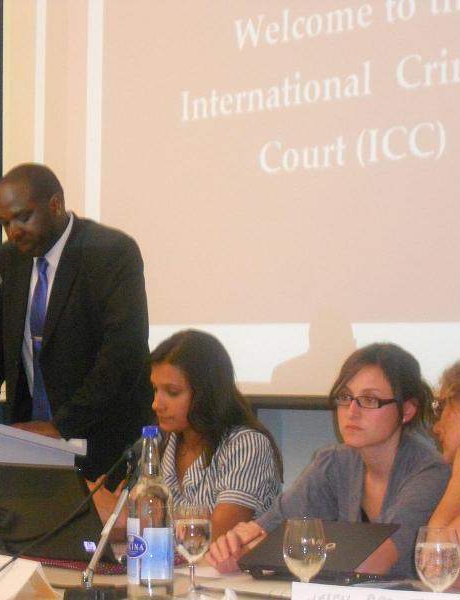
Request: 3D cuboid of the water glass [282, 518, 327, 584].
[{"bbox_3d":[0.124,0.455,2.500,0.073,0.170,0.073,0,-3,0],"label":"water glass"}]

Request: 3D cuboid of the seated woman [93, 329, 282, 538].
[{"bbox_3d":[-0.165,0.700,3.650,0.540,1.250,0.780,-2,-3,38],"label":"seated woman"}]

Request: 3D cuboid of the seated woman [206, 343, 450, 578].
[{"bbox_3d":[0.260,0.705,3.350,0.580,1.220,0.800,-2,-3,31],"label":"seated woman"}]

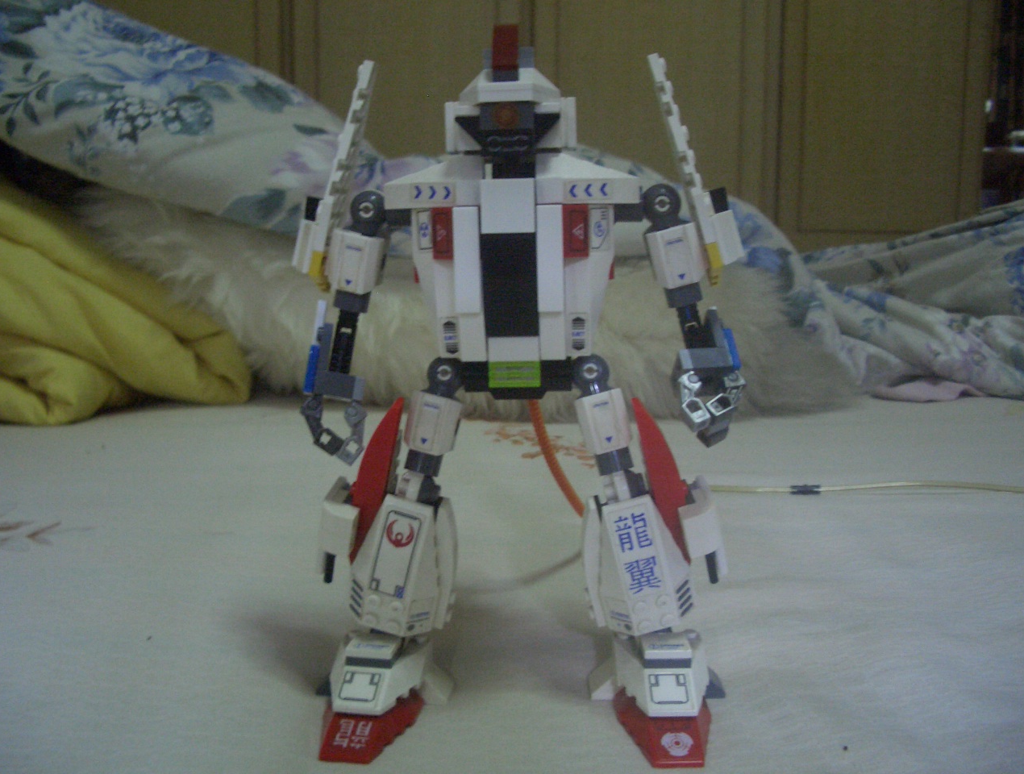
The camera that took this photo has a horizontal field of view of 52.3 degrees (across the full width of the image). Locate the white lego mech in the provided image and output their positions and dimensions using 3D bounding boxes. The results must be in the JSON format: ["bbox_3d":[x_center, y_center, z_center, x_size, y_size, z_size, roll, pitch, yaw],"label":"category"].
[{"bbox_3d":[0.003,-0.002,0.352,0.150,0.230,0.095,1,8,6],"label":"white lego mech"}]

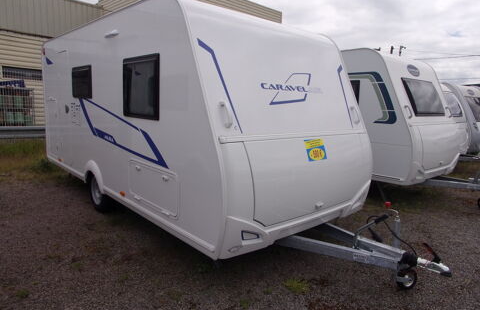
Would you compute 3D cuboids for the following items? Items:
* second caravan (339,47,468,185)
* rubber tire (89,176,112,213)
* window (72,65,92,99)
[{"bbox_3d":[1.954,-0.897,8.074,2.200,2.349,5.200,-5,9,-39],"label":"second caravan"},{"bbox_3d":[-1.942,0.498,4.945,0.190,0.625,0.625,-5,12,-41],"label":"rubber tire"},{"bbox_3d":[-2.224,-1.016,4.869,0.050,0.440,0.810,-5,12,-41],"label":"window"}]

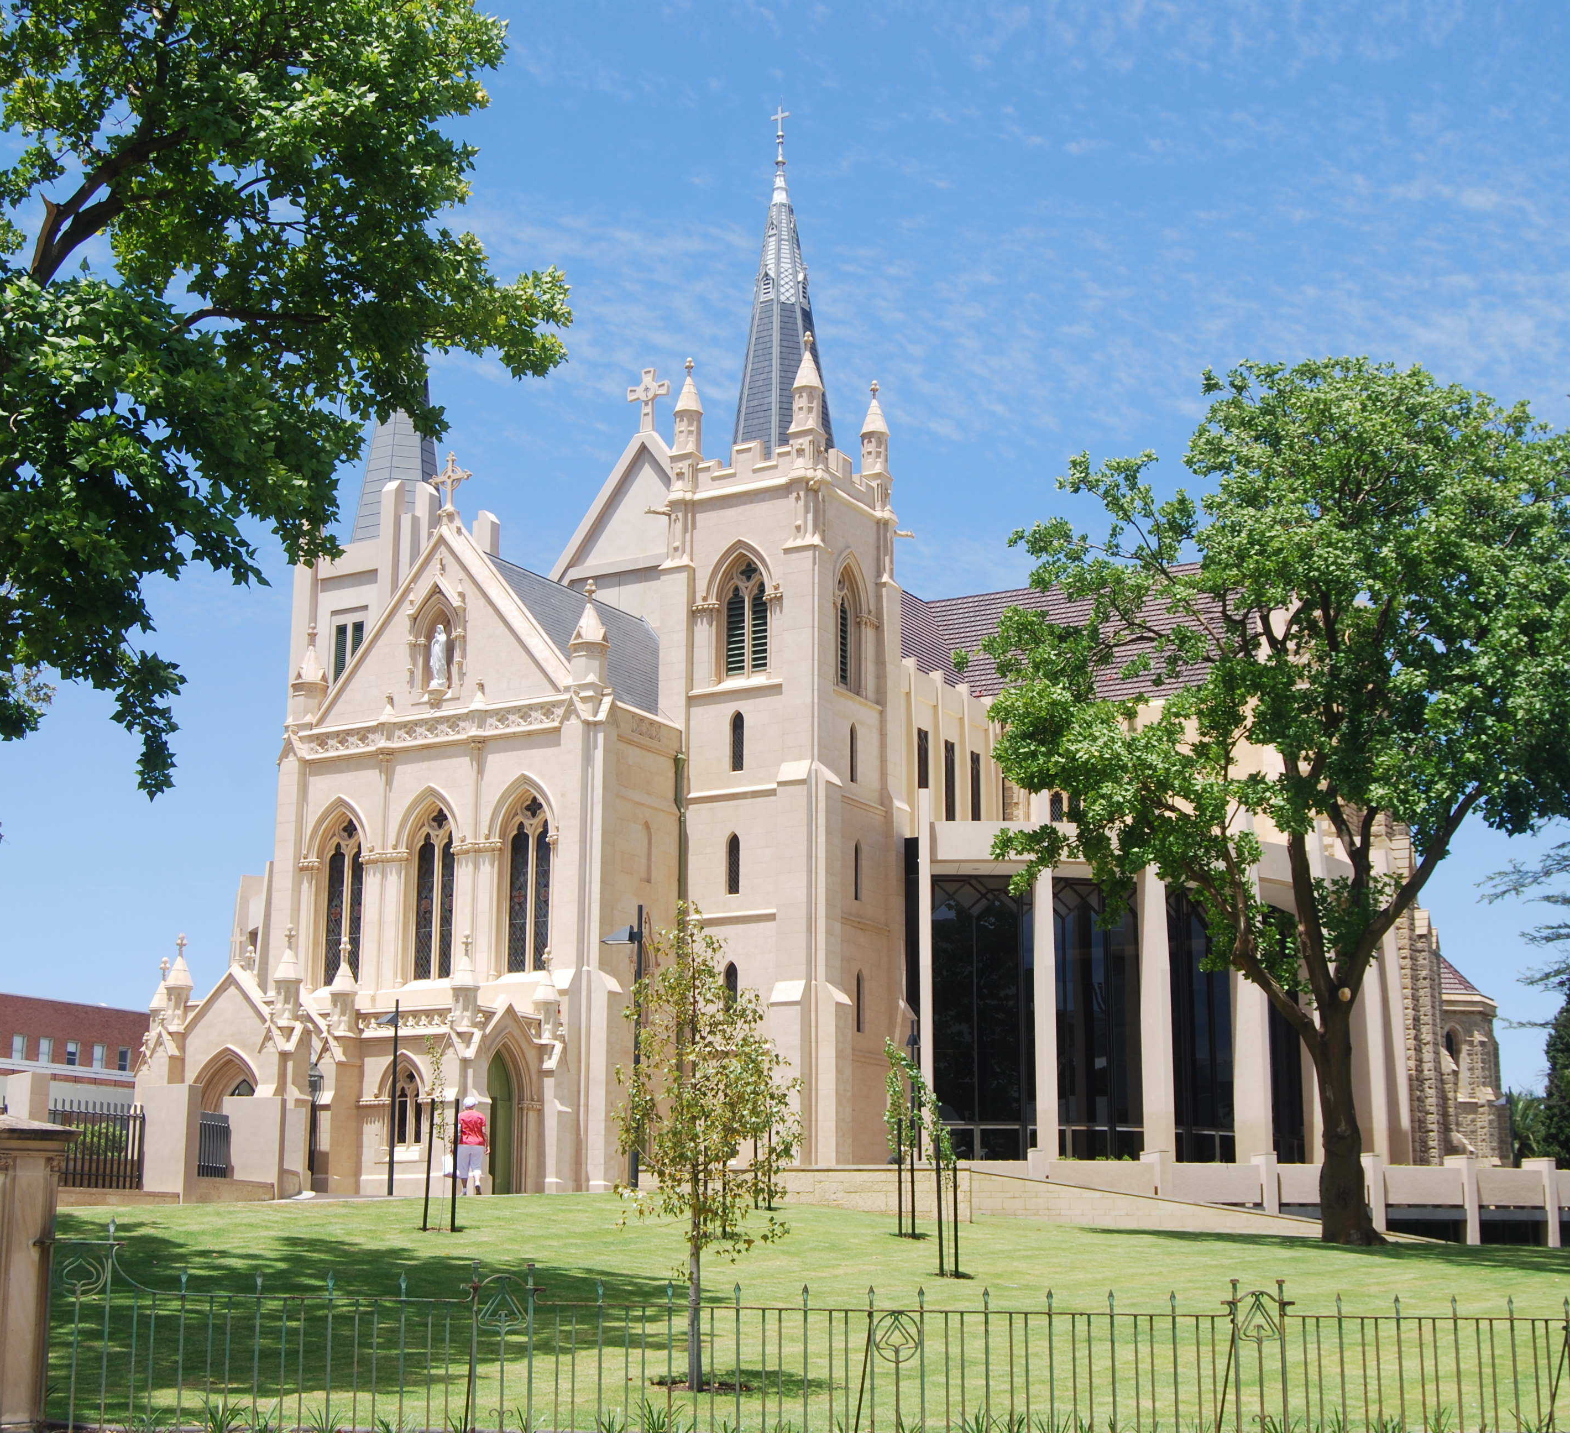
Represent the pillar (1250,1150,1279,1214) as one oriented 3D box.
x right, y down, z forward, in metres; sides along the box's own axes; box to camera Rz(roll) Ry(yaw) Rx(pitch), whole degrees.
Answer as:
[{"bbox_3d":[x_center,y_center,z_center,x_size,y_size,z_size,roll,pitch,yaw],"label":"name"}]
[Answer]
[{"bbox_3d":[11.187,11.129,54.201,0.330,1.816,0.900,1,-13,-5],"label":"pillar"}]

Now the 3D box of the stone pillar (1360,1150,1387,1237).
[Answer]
[{"bbox_3d":[13.677,11.230,54.223,0.330,2.008,0.950,2,-13,-7],"label":"stone pillar"}]

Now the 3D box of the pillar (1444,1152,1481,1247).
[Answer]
[{"bbox_3d":[15.963,11.415,54.733,0.330,2.103,1.000,2,-13,-9],"label":"pillar"}]

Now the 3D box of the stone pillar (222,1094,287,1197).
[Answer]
[{"bbox_3d":[-10.192,8.265,44.517,1.130,1.956,0.360,-2,-13,8],"label":"stone pillar"}]

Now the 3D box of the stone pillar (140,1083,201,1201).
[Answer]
[{"bbox_3d":[-11.122,7.735,42.033,1.100,2.100,0.360,-6,-14,26],"label":"stone pillar"}]

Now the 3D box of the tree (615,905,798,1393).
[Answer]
[{"bbox_3d":[-0.598,3.328,18.108,1.300,3.682,1.200,0,-13,0],"label":"tree"}]

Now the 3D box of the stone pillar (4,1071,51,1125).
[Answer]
[{"bbox_3d":[-12.711,7.073,38.751,0.360,2.267,1.100,10,-16,-37],"label":"stone pillar"}]

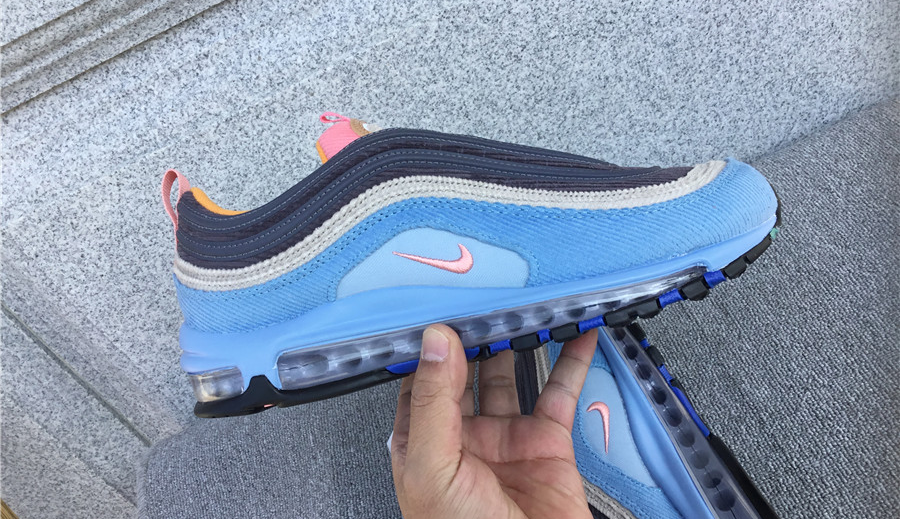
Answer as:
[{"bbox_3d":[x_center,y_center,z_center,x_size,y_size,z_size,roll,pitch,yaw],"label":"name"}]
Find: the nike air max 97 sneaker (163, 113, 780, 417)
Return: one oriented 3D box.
[{"bbox_3d":[0.018,-0.022,0.381,0.298,0.108,0.121,-12,93,-7],"label":"nike air max 97 sneaker"}]

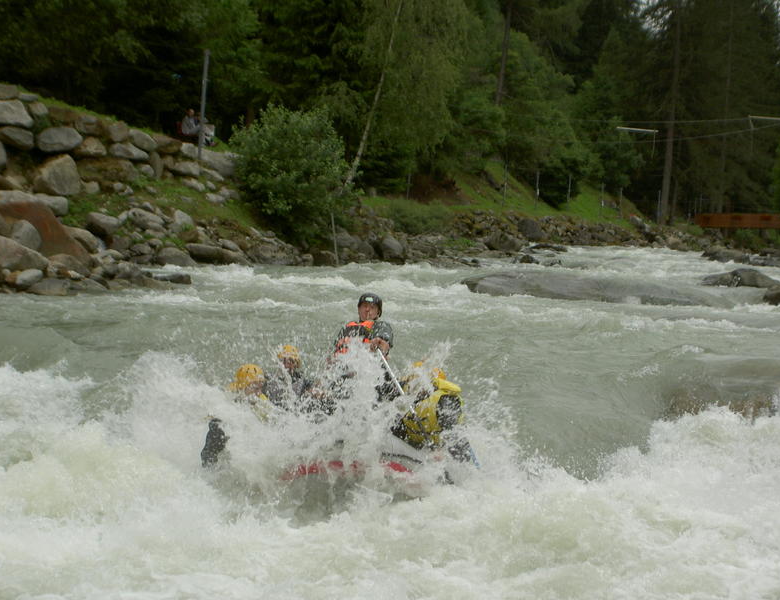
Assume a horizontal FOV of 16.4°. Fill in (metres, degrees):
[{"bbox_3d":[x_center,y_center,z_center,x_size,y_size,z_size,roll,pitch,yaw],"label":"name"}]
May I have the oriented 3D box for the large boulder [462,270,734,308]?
[{"bbox_3d":[3.971,-0.200,51.500,5.100,0.750,2.600,3,1,0],"label":"large boulder"}]

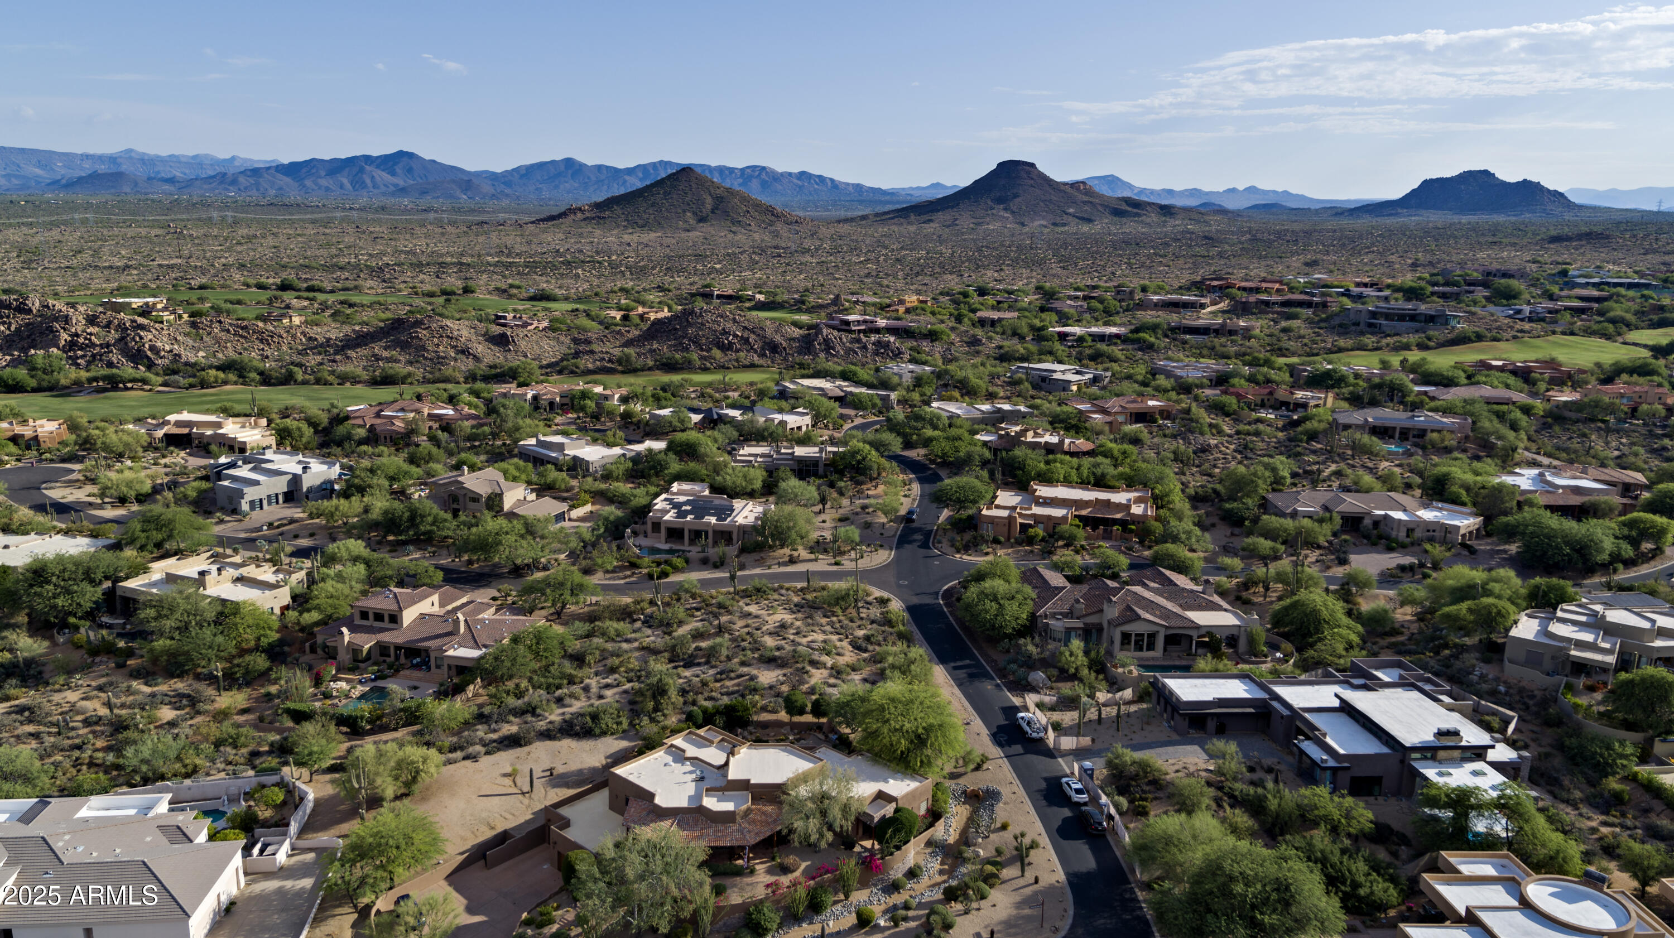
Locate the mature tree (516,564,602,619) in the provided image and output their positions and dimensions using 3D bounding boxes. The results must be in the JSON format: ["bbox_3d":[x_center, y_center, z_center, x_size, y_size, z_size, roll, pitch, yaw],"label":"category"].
[{"bbox_3d":[-45.010,20.200,171.820,13.000,7.800,11.000,0,14,0],"label":"mature tree"}]

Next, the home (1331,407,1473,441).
[{"bbox_3d":[156.070,-12.350,292.750,34.000,5.500,19.000,4,15,15],"label":"home"}]

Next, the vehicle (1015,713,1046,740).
[{"bbox_3d":[25.950,34.280,142.360,1.970,1.850,5.500,-3,15,-12],"label":"vehicle"}]

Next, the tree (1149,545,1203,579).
[{"bbox_3d":[60.700,16.450,191.110,9.200,6.000,8.700,0,14,0],"label":"tree"}]

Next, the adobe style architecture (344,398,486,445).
[{"bbox_3d":[-122.000,-14.600,311.160,38.000,6.400,25.000,3,15,10],"label":"adobe style architecture"}]

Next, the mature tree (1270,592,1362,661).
[{"bbox_3d":[75.080,24.430,167.540,13.000,8.200,12.500,0,15,0],"label":"mature tree"}]

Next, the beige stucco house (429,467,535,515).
[{"bbox_3d":[-78.500,4.380,234.470,18.000,7.800,14.500,6,16,22],"label":"beige stucco house"}]

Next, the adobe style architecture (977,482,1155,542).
[{"bbox_3d":[49.960,9.790,228.470,33.500,5.800,26.500,6,16,20],"label":"adobe style architecture"}]

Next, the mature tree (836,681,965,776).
[{"bbox_3d":[7.430,31.300,126.790,15.000,9.000,13.000,0,14,0],"label":"mature tree"}]

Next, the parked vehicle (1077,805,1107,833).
[{"bbox_3d":[29.070,39.810,121.450,1.930,1.680,4.700,-2,15,-8],"label":"parked vehicle"}]

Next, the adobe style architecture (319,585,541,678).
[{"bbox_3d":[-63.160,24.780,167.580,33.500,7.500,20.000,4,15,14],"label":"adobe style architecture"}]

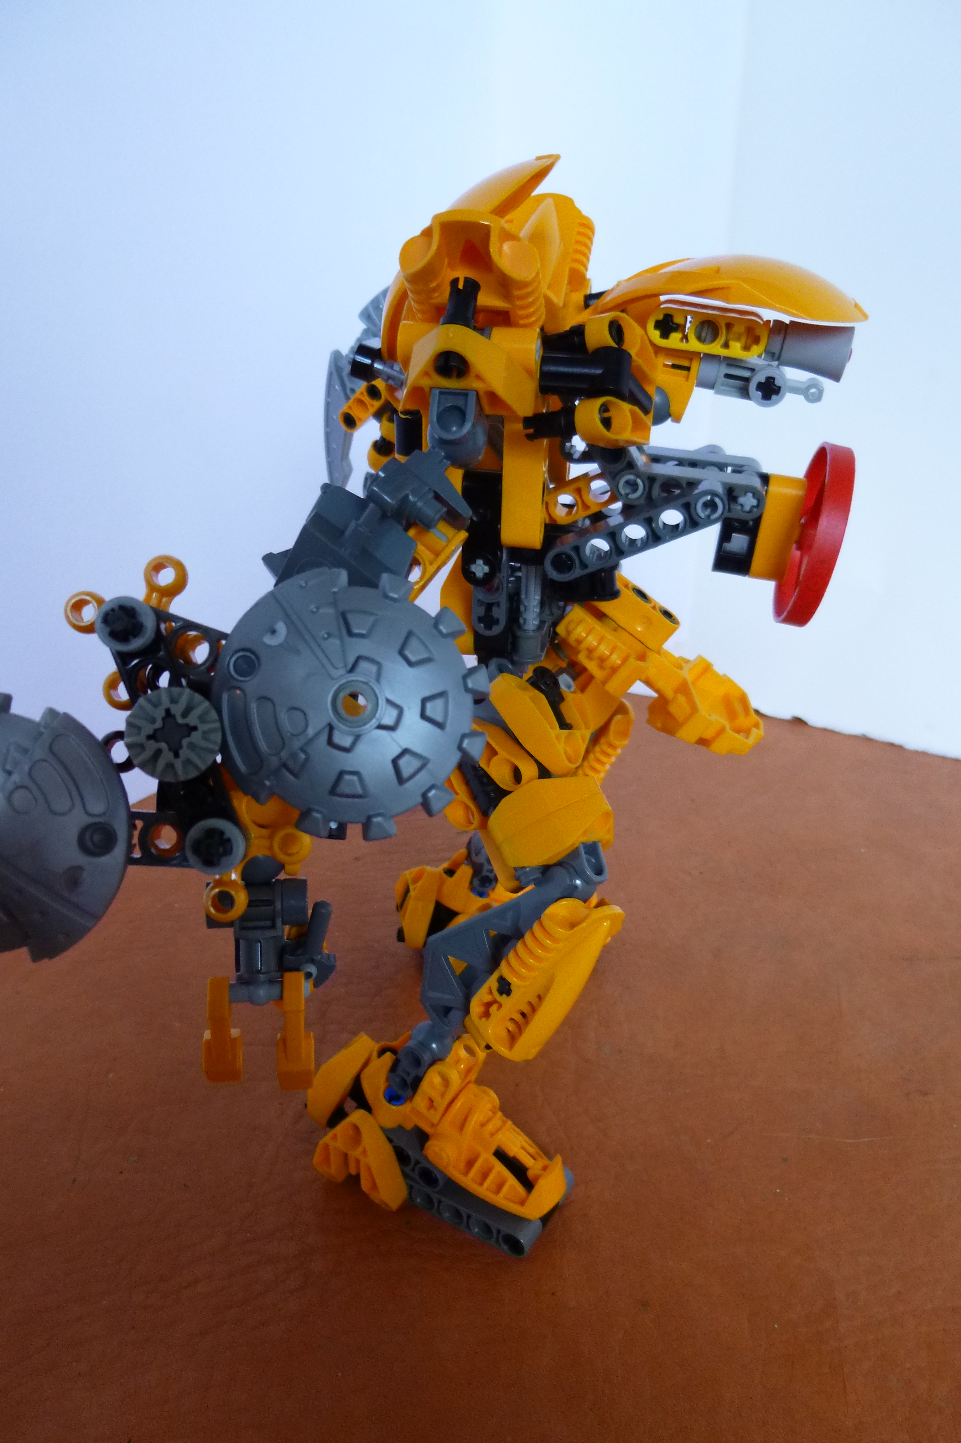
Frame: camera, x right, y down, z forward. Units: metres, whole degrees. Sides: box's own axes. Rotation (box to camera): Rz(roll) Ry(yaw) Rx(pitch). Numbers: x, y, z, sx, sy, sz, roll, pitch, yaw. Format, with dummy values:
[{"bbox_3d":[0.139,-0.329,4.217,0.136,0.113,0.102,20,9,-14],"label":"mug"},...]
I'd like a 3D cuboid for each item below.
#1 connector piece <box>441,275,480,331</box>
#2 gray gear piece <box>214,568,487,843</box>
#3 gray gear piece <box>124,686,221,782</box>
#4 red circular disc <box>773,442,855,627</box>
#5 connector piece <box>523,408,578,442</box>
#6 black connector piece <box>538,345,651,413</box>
[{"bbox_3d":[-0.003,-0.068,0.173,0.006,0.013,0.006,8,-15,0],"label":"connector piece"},{"bbox_3d":[-0.018,-0.002,0.144,0.039,0.039,0.011,-6,1,-11],"label":"gray gear piece"},{"bbox_3d":[-0.041,0.002,0.138,0.013,0.013,0.005,-8,2,-16],"label":"gray gear piece"},{"bbox_3d":[0.073,-0.040,0.228,0.006,0.039,0.039,13,28,5],"label":"red circular disc"},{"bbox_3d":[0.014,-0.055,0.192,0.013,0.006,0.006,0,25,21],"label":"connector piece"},{"bbox_3d":[0.019,-0.057,0.172,0.018,0.009,0.009,10,28,21],"label":"black connector piece"}]

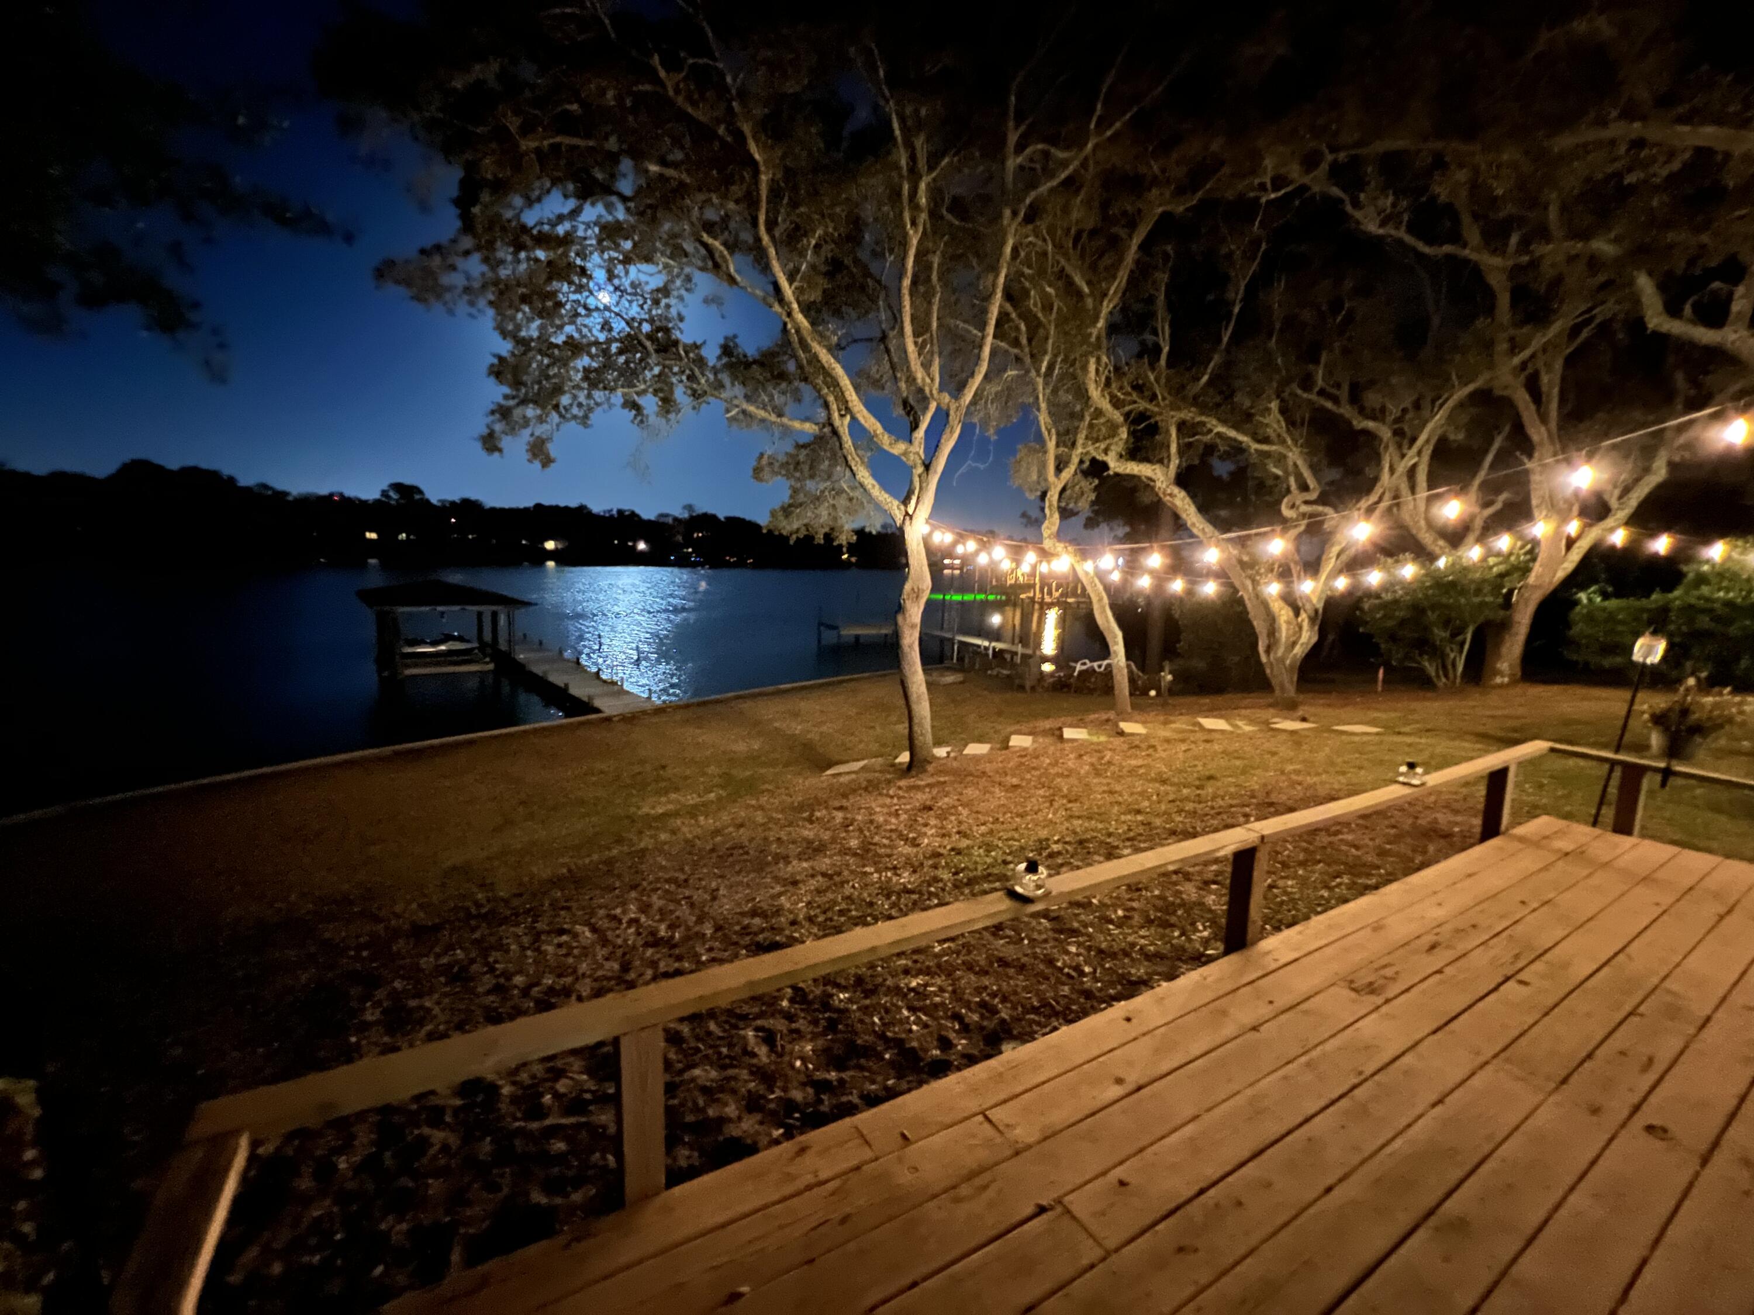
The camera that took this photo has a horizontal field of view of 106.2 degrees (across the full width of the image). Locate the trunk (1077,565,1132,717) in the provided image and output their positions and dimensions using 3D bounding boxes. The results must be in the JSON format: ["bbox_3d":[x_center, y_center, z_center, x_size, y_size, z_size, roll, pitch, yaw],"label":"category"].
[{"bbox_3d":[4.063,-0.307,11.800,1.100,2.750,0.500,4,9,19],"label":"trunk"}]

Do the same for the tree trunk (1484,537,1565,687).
[{"bbox_3d":[11.550,-0.794,11.750,0.850,2.650,0.600,9,12,44],"label":"tree trunk"}]

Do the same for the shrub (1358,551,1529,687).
[{"bbox_3d":[10.279,-0.684,11.950,2.400,2.450,2.200,8,11,40],"label":"shrub"}]

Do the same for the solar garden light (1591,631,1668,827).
[{"bbox_3d":[4.822,0.599,4.295,0.150,1.570,0.150,-6,15,-41],"label":"solar garden light"}]

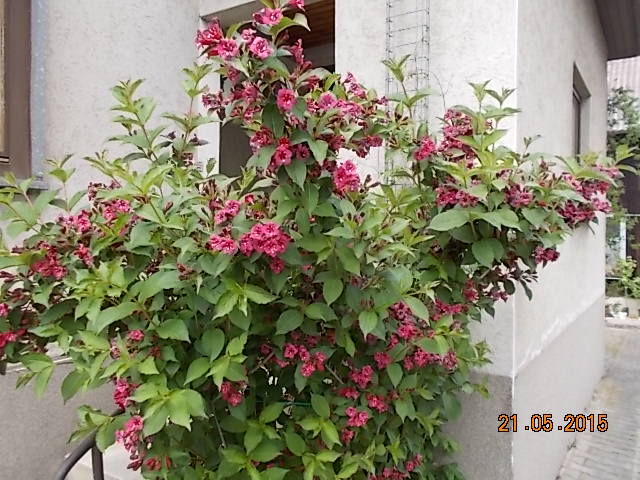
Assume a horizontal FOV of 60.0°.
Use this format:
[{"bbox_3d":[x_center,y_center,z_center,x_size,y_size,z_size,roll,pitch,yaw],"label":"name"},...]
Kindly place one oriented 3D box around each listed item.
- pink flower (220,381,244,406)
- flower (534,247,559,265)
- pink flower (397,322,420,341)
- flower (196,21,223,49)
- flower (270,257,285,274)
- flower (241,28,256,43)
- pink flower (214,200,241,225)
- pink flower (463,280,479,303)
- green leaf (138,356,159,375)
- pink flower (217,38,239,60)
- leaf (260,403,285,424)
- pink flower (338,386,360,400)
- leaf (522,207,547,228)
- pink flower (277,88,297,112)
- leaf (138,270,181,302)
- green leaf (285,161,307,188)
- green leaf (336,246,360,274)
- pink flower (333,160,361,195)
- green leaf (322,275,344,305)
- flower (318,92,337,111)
[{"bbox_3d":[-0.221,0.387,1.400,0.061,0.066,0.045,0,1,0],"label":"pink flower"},{"bbox_3d":[0.614,0.042,1.500,0.068,0.049,0.045,0,1,-20],"label":"flower"},{"bbox_3d":[0.251,0.260,1.570,0.060,0.047,0.050,0,1,9],"label":"pink flower"},{"bbox_3d":[-0.304,-0.565,1.520,0.071,0.077,0.060,0,0,-11],"label":"flower"},{"bbox_3d":[-0.109,0.065,1.420,0.036,0.046,0.037,0,6,-4],"label":"flower"},{"bbox_3d":[-0.173,-0.494,1.340,0.039,0.034,0.034,0,1,-7],"label":"flower"},{"bbox_3d":[-0.264,-0.078,1.580,0.071,0.066,0.050,0,0,-9],"label":"pink flower"},{"bbox_3d":[0.412,0.141,1.520,0.042,0.057,0.046,0,0,-2],"label":"pink flower"},{"bbox_3d":[-0.424,0.310,1.370,0.047,0.042,0.035,0,0,-9],"label":"green leaf"},{"bbox_3d":[-0.220,-0.453,1.320,0.052,0.052,0.045,0,1,-19],"label":"pink flower"},{"bbox_3d":[-0.134,0.491,1.570,0.091,0.039,0.020,-37,-25,-27],"label":"leaf"},{"bbox_3d":[0.081,0.423,1.530,0.061,0.039,0.038,0,1,-17],"label":"pink flower"},{"bbox_3d":[0.549,-0.058,1.420,0.058,0.053,0.045,0,0,11],"label":"leaf"},{"bbox_3d":[-0.082,-0.340,1.350,0.046,0.056,0.041,0,0,-2],"label":"pink flower"},{"bbox_3d":[-0.385,0.112,1.330,0.096,0.073,0.060,0,0,-4],"label":"leaf"},{"bbox_3d":[-0.056,-0.164,1.380,0.050,0.096,0.016,-14,-24,-9],"label":"green leaf"},{"bbox_3d":[0.080,0.060,1.550,0.064,0.076,0.035,0,0,3],"label":"green leaf"},{"bbox_3d":[0.072,-0.164,1.470,0.069,0.090,0.065,0,1,3],"label":"pink flower"},{"bbox_3d":[0.037,0.139,1.540,0.059,0.084,0.035,0,0,1],"label":"green leaf"},{"bbox_3d":[0.020,-0.362,1.450,0.045,0.045,0.042,0,0,0],"label":"flower"}]

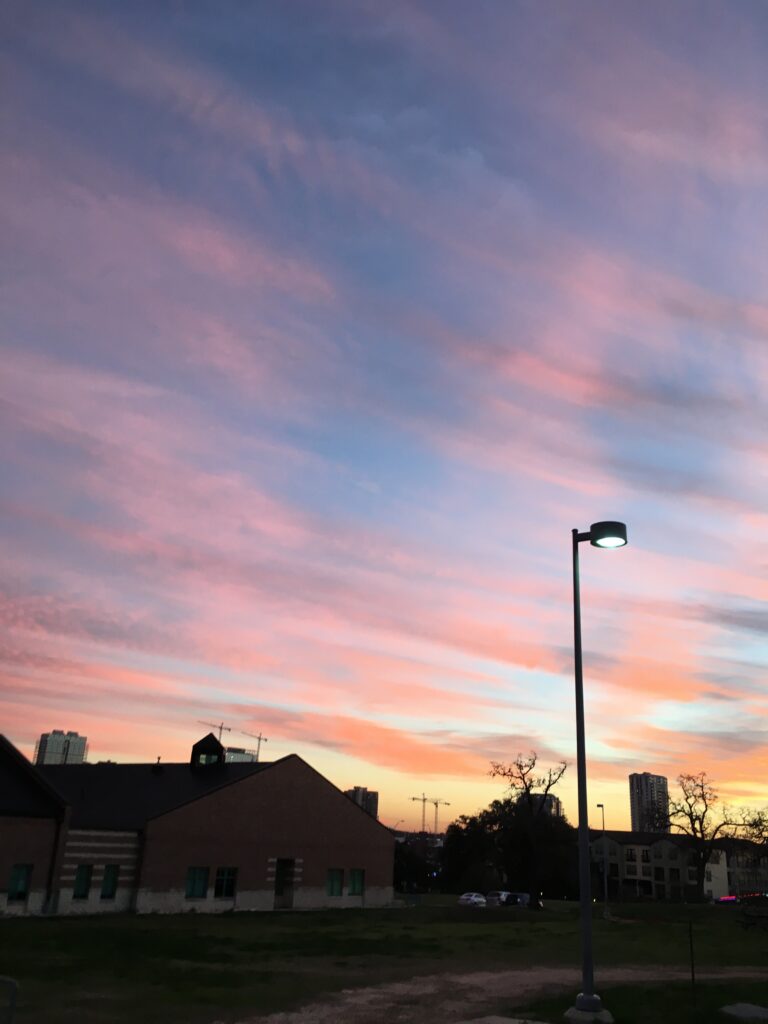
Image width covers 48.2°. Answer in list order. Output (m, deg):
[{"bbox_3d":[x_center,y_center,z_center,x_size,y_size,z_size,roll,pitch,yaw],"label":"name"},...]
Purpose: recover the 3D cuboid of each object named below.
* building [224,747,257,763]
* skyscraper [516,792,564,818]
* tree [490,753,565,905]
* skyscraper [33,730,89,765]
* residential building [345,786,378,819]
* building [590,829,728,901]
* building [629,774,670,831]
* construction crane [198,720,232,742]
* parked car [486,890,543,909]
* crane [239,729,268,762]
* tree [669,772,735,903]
[{"bbox_3d":[-157.347,299.041,914.320,31.000,89.000,28.000,13,-23,-24],"label":"building"},{"bbox_3d":[153.592,306.095,840.122,41.000,56.070,28.000,9,-21,-14],"label":"skyscraper"},{"bbox_3d":[15.376,34.070,92.279,7.600,15.450,7.200,3,-21,0],"label":"tree"},{"bbox_3d":[-337.968,273.035,874.084,40.000,90.350,34.000,14,-23,-26],"label":"skyscraper"},{"bbox_3d":[-26.415,332.967,939.900,33.000,57.330,28.000,9,-21,-14],"label":"residential building"},{"bbox_3d":[50.957,65.897,159.902,22.500,11.910,15.000,3,-21,0],"label":"building"},{"bbox_3d":[260.015,298.663,836.199,29.000,78.340,27.000,20,-26,-37],"label":"building"},{"bbox_3d":[-192.766,290.789,939.171,7.000,118.230,70.000,-4,-22,18],"label":"construction crane"},{"bbox_3d":[15.479,45.898,101.752,1.950,1.600,4.900,-15,-27,40],"label":"parked car"},{"bbox_3d":[-147.416,293.856,930.430,7.000,111.080,68.000,-1,-21,12],"label":"crane"},{"bbox_3d":[43.439,44.211,117.227,8.000,15.740,7.800,3,-21,0],"label":"tree"}]

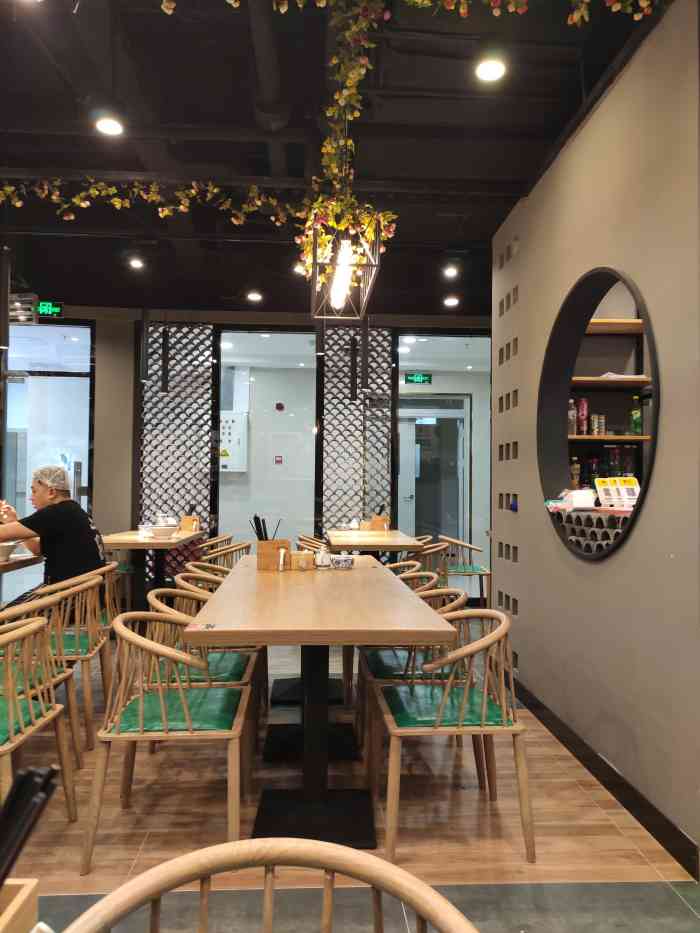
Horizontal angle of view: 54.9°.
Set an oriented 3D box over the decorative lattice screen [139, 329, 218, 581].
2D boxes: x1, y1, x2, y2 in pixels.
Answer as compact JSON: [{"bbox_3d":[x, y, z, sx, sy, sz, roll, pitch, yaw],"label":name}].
[{"bbox_3d":[-1.675,-0.114,6.535,0.750,2.600,0.060,1,-2,-4],"label":"decorative lattice screen"}]

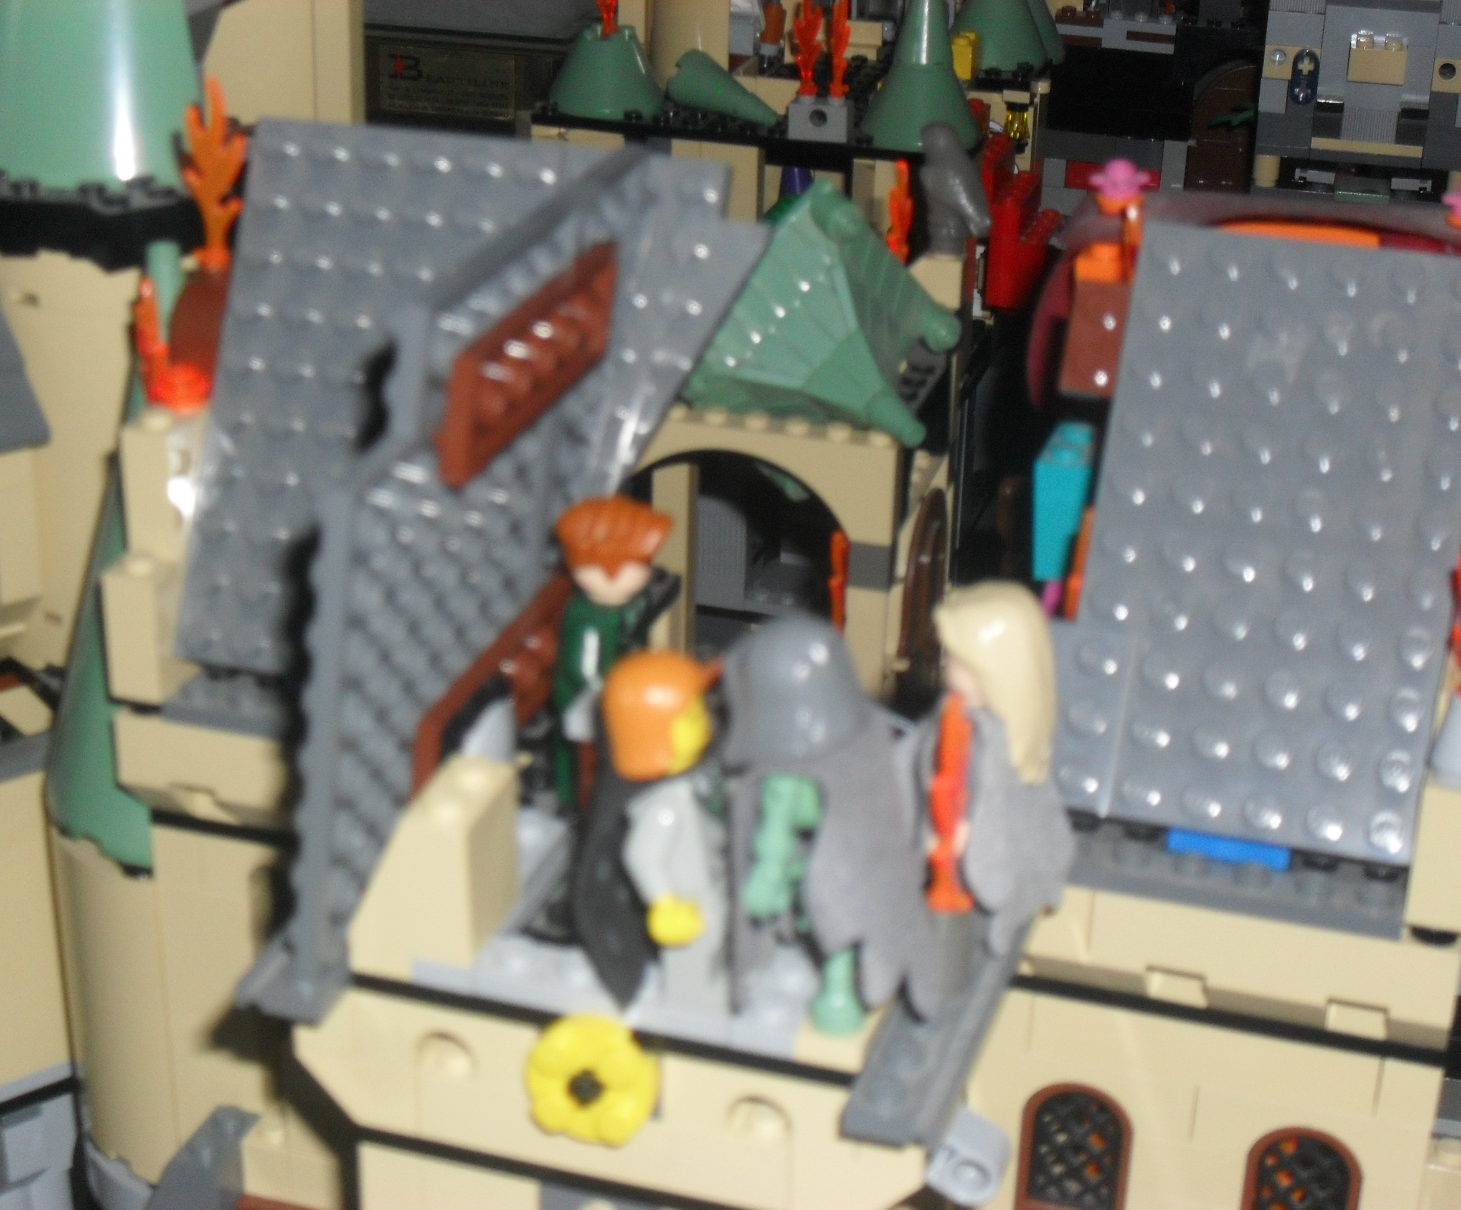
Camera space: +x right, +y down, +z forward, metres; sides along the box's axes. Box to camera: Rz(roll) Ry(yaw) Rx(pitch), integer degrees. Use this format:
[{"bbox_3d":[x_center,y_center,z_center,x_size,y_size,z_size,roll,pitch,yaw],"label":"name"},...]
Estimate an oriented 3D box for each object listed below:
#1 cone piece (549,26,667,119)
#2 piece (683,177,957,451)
[{"bbox_3d":[-0.033,-0.145,0.712,0.032,0.021,0.032,1,27,-1],"label":"cone piece"},{"bbox_3d":[0.020,-0.061,0.508,0.047,0.038,0.049,9,28,14],"label":"piece"}]

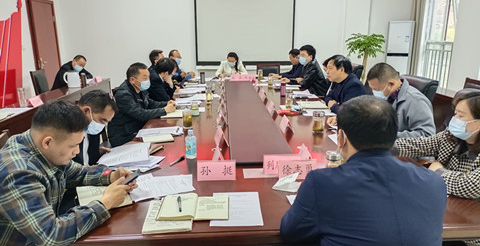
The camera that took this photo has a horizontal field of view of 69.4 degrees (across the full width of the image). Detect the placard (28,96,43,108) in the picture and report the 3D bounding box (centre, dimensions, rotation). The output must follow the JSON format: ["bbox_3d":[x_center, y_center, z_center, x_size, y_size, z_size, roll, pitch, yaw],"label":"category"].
[{"bbox_3d":[-2.228,-0.232,3.771,0.076,0.089,0.200,-1,14,-4],"label":"placard"}]

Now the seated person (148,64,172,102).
[{"bbox_3d":[-0.786,-0.121,3.982,0.620,1.240,0.500,-1,14,-2],"label":"seated person"}]

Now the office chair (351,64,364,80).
[{"bbox_3d":[1.350,-0.246,4.720,0.660,1.100,0.620,-1,14,-3],"label":"office chair"}]

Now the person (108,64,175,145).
[{"bbox_3d":[-0.832,0.108,3.067,0.660,1.250,0.540,-2,14,-5],"label":"person"}]

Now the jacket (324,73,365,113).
[{"bbox_3d":[1.050,-0.215,3.500,0.450,0.600,0.520,-1,14,-4],"label":"jacket"}]

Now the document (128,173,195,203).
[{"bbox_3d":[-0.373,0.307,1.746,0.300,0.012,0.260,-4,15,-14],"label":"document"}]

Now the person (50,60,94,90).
[{"bbox_3d":[-2.550,-0.435,5.301,0.680,1.170,0.530,2,15,7],"label":"person"}]

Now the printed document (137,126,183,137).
[{"bbox_3d":[-0.612,0.073,2.667,0.300,0.012,0.215,-4,15,-16],"label":"printed document"}]

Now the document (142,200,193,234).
[{"bbox_3d":[-0.293,0.383,1.454,0.186,0.012,0.257,-2,15,-7],"label":"document"}]

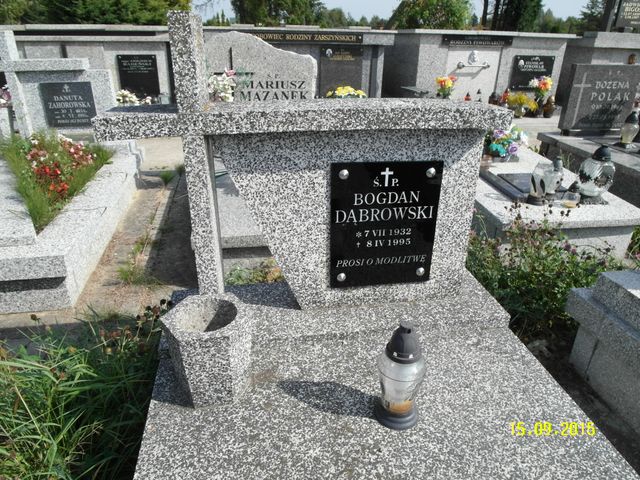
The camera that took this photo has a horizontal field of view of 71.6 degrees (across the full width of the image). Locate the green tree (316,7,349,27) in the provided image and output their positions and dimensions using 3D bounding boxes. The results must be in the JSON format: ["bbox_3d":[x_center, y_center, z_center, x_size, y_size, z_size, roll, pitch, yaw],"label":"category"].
[{"bbox_3d":[1.523,-27.149,55.731,3.466,3.641,3.466,1,26,0],"label":"green tree"}]

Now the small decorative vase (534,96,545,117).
[{"bbox_3d":[3.393,-2.058,6.853,0.125,0.303,0.125,-1,26,-4],"label":"small decorative vase"}]

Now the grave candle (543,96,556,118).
[{"bbox_3d":[3.506,-2.020,6.779,0.165,0.300,0.165,-3,26,-11],"label":"grave candle"}]

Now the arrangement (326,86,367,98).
[{"bbox_3d":[0.430,-2.283,7.064,0.633,0.306,0.340,-1,26,-4],"label":"arrangement"}]

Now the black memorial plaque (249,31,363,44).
[{"bbox_3d":[-0.251,-3.134,6.852,1.830,0.197,0.050,-1,26,-4],"label":"black memorial plaque"}]

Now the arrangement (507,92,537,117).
[{"bbox_3d":[3.123,-2.102,6.877,0.380,0.352,0.300,-1,26,-4],"label":"arrangement"}]

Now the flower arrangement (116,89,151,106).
[{"bbox_3d":[-2.984,-2.296,7.139,0.530,0.256,0.240,-1,26,-4],"label":"flower arrangement"}]

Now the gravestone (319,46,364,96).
[{"bbox_3d":[0.348,-2.694,7.197,0.681,0.831,0.070,-1,26,-4],"label":"gravestone"}]

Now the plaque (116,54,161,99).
[{"bbox_3d":[-2.986,-2.663,7.293,0.610,0.705,0.070,-1,26,-4],"label":"plaque"}]

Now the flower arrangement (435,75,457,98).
[{"bbox_3d":[1.916,-2.307,6.763,0.290,0.377,0.230,-1,26,-4],"label":"flower arrangement"}]

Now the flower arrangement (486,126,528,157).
[{"bbox_3d":[1.649,-0.883,3.936,0.360,0.285,0.280,-2,26,-5],"label":"flower arrangement"}]

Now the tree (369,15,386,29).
[{"bbox_3d":[8.151,-31.138,64.864,2.025,3.129,2.025,1,26,0],"label":"tree"}]

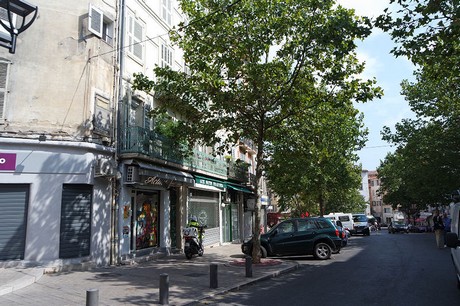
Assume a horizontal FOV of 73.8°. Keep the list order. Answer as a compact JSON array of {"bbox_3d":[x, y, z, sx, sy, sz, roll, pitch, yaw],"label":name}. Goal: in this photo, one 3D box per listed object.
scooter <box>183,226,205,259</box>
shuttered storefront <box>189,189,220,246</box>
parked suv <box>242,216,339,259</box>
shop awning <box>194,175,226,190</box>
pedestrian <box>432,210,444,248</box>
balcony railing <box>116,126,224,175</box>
[{"bbox_3d":[-1.467,3.773,13.046,0.700,1.180,1.800,-6,-12,23],"label":"scooter"},{"bbox_3d":[-1.323,3.583,16.953,0.200,3.063,4.085,-6,-11,20],"label":"shuttered storefront"},{"bbox_3d":[2.844,3.810,13.955,4.200,1.680,1.750,-6,-11,20],"label":"parked suv"},{"bbox_3d":[-1.150,1.770,17.264,0.450,0.620,4.187,-6,-11,20],"label":"shop awning"},{"bbox_3d":[10.170,3.743,14.987,0.520,1.770,0.400,-9,-13,32],"label":"pedestrian"},{"bbox_3d":[-2.040,0.281,14.683,0.750,0.970,8.475,-6,-11,20],"label":"balcony railing"}]

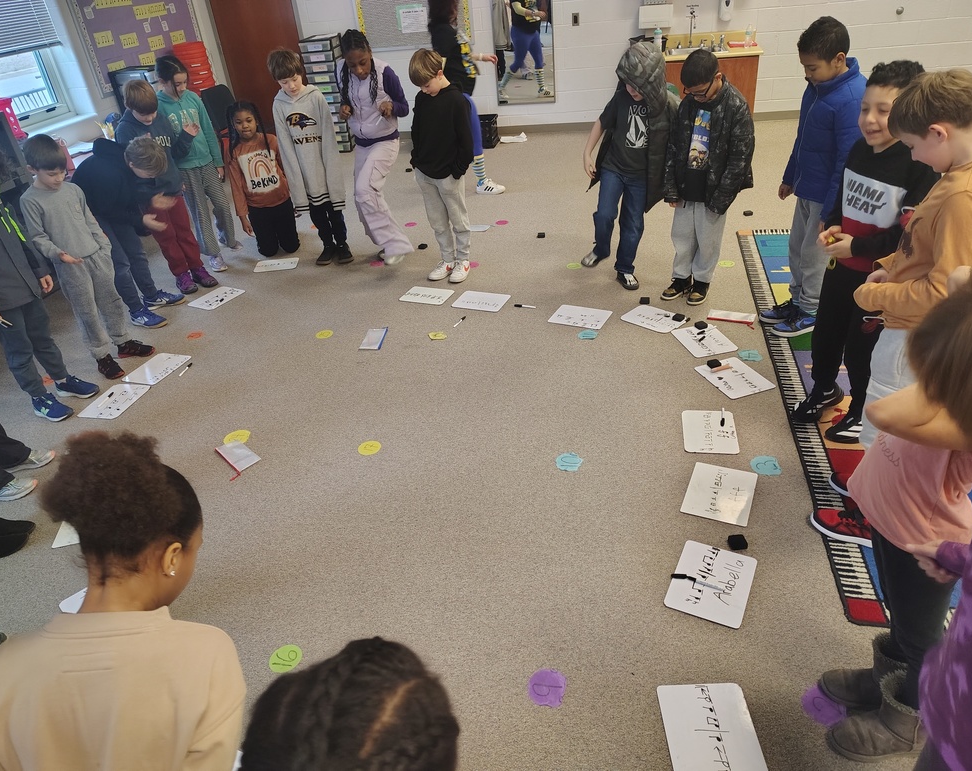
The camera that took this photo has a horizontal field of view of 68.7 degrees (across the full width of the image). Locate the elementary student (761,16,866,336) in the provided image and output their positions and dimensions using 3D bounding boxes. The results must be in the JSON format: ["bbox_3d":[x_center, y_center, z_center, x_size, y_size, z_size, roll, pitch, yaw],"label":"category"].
[{"bbox_3d":[1.550,-0.938,3.369,0.340,1.450,0.400,-9,33,-4],"label":"elementary student"}]

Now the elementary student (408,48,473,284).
[{"bbox_3d":[-0.254,-1.314,4.344,0.400,1.340,0.340,10,36,23],"label":"elementary student"}]

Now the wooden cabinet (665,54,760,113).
[{"bbox_3d":[2.064,-2.844,6.936,1.008,0.700,0.560,2,33,13],"label":"wooden cabinet"}]

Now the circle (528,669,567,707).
[{"bbox_3d":[0.182,0.891,2.100,0.115,0.004,0.122,-6,33,0],"label":"circle"}]

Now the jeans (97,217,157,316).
[{"bbox_3d":[-2.188,-0.777,4.374,0.300,0.650,0.340,1,33,10],"label":"jeans"}]

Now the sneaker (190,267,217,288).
[{"bbox_3d":[-1.934,-0.744,4.880,0.220,0.100,0.093,17,39,32],"label":"sneaker"}]

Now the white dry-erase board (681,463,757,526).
[{"bbox_3d":[0.882,0.401,2.671,0.229,0.008,0.305,10,36,24],"label":"white dry-erase board"}]

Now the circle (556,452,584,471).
[{"bbox_3d":[0.348,0.317,2.960,0.115,0.004,0.122,-6,33,0],"label":"circle"}]

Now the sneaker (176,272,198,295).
[{"bbox_3d":[-2.052,-0.700,4.831,0.093,0.100,0.220,-27,38,-30],"label":"sneaker"}]

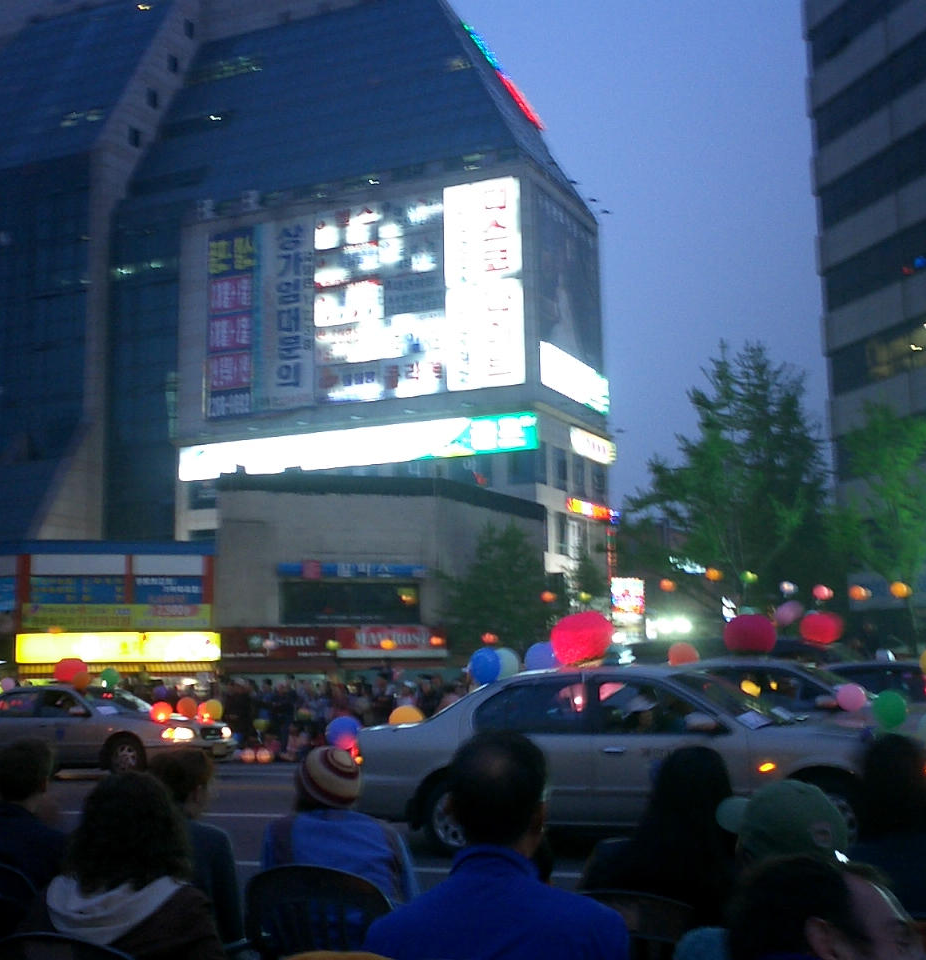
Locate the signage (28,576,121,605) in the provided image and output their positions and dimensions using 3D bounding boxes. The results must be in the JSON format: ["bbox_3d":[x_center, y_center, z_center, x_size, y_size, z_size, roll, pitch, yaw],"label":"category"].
[{"bbox_3d":[-13.392,3.839,47.533,3.118,0.972,0.100,2,-9,-20],"label":"signage"}]

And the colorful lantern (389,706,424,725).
[{"bbox_3d":[-0.483,2.038,11.500,0.300,0.330,0.300,-1,-8,0],"label":"colorful lantern"}]

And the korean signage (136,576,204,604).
[{"bbox_3d":[-12.640,4.734,58.805,2.960,1.182,0.100,2,-9,-18],"label":"korean signage"}]

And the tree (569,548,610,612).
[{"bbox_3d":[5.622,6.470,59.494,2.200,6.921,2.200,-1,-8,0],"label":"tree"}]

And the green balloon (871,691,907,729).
[{"bbox_3d":[3.117,1.677,10.000,0.260,0.280,0.260,-1,-8,0],"label":"green balloon"}]

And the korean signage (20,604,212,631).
[{"bbox_3d":[-14.620,5.803,57.987,7.790,1.056,0.100,2,-9,-18],"label":"korean signage"}]

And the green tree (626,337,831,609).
[{"bbox_3d":[7.089,1.330,35.259,5.400,10.061,5.200,-3,-9,11],"label":"green tree"}]

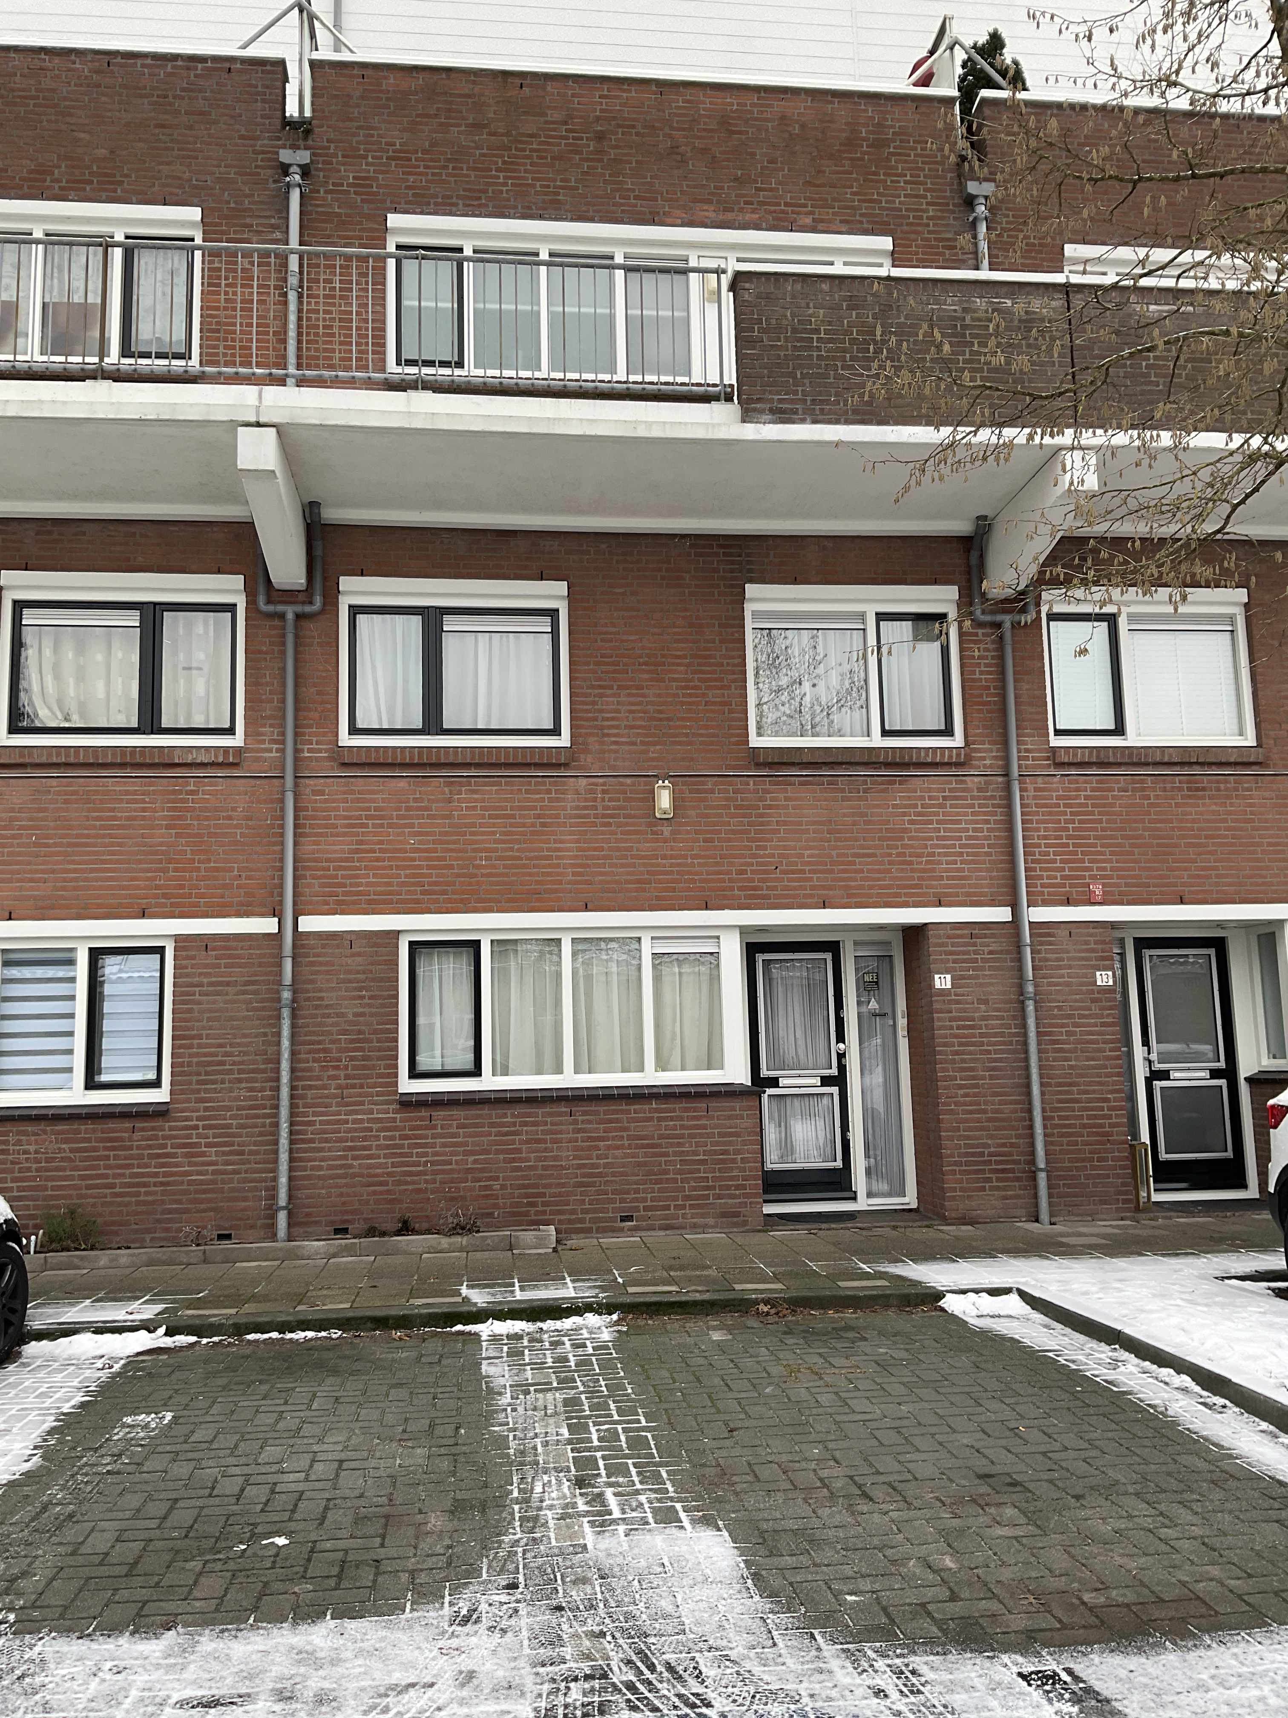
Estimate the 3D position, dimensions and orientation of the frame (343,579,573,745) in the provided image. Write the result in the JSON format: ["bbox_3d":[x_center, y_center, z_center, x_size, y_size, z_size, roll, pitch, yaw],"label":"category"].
[{"bbox_3d":[-1.400,-1.452,10.678,1.692,1.286,0.120,0,-9,-6],"label":"frame"}]

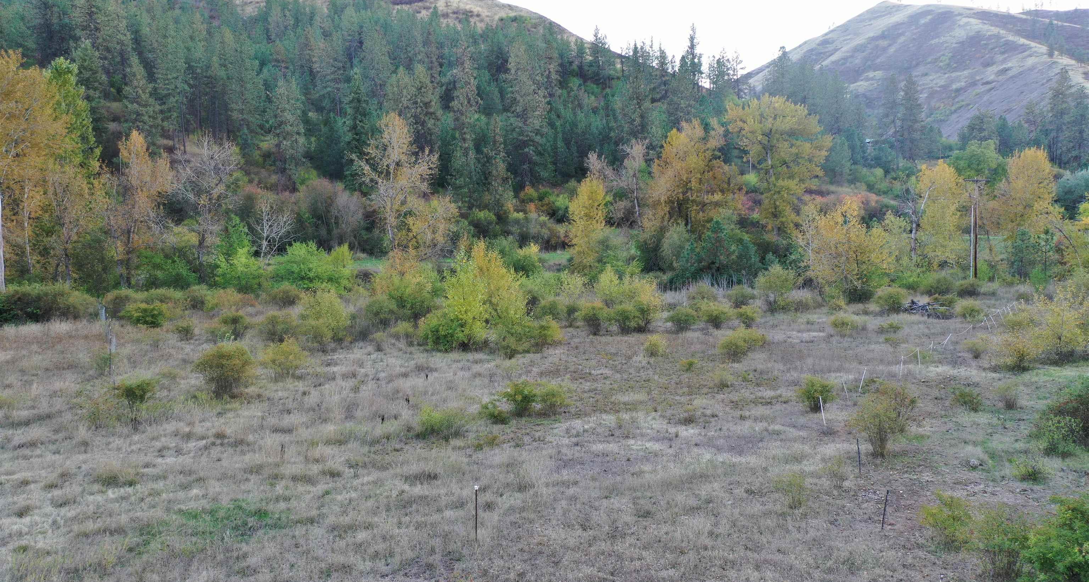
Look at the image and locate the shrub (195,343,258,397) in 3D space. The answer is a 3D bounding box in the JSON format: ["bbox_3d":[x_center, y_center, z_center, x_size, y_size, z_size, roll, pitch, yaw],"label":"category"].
[{"bbox_3d":[-13.664,3.372,36.226,2.693,2.403,2.558,-3,6,-21],"label":"shrub"}]

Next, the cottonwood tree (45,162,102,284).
[{"bbox_3d":[-48.982,-6.852,88.000,5.920,13.000,5.630,0,5,0],"label":"cottonwood tree"}]

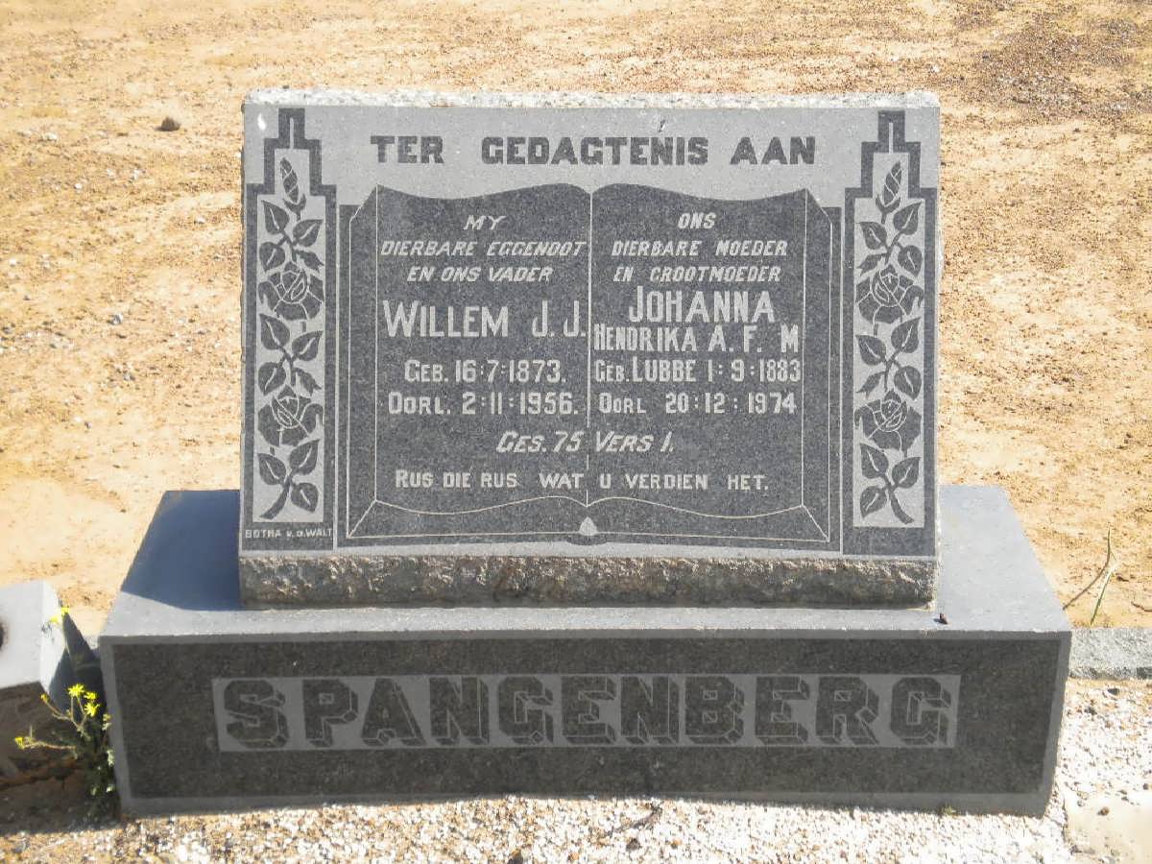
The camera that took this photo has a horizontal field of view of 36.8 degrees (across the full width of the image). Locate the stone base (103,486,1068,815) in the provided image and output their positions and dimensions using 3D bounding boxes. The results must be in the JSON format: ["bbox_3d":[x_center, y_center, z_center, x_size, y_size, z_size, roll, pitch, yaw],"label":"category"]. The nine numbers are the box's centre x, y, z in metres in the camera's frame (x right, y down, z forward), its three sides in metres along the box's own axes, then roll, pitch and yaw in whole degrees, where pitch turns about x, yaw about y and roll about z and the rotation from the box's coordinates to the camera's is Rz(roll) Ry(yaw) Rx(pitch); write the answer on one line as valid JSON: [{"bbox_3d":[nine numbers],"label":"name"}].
[{"bbox_3d":[0.010,0.276,2.252,1.140,0.264,0.372,0,25,0],"label":"stone base"}]

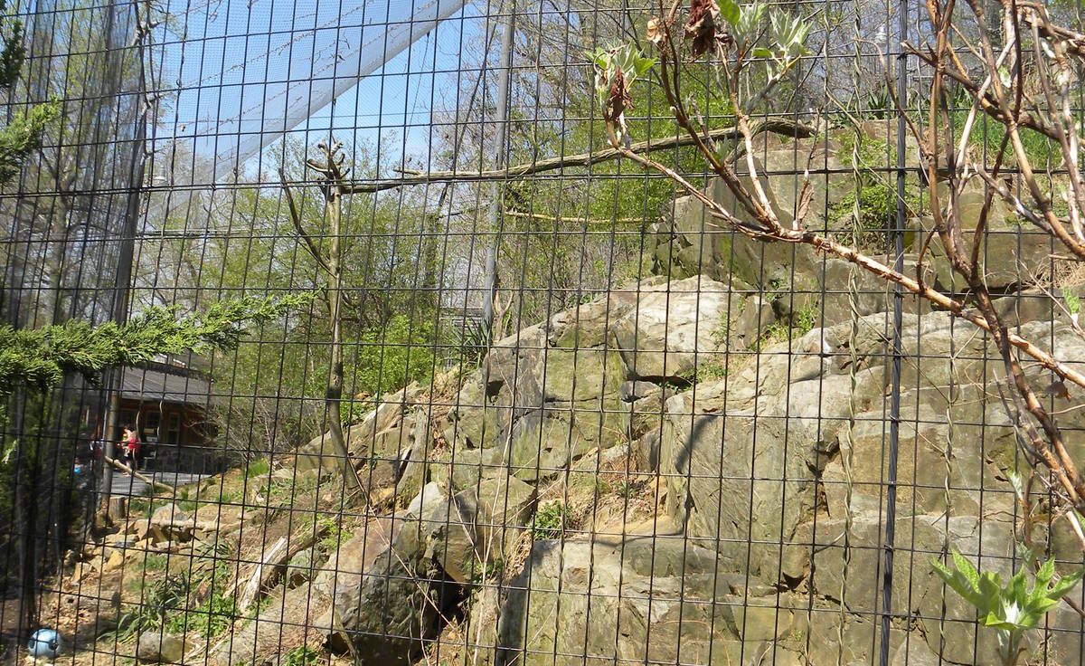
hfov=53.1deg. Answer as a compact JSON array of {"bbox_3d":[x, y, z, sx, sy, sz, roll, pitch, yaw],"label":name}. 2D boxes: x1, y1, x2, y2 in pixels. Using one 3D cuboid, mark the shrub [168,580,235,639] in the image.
[{"bbox_3d":[-2.728,2.213,8.700,0.520,0.380,0.480,5,-5,-16],"label":"shrub"}]

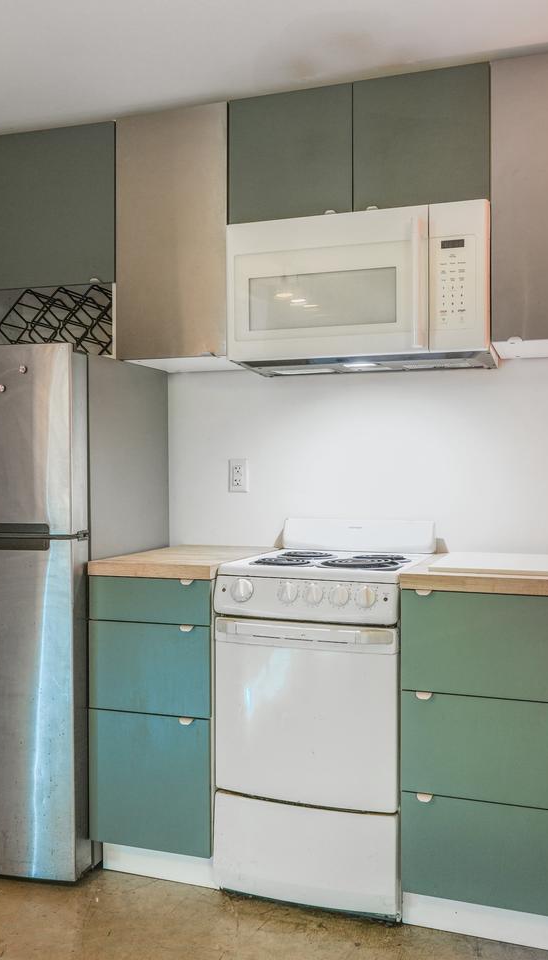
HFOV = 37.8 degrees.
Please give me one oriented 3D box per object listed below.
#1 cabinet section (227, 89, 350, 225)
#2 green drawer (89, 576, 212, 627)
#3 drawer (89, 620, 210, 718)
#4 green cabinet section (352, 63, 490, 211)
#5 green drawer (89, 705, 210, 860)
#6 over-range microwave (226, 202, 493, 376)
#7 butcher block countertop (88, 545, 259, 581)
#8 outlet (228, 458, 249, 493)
[{"bbox_3d":[0.048,-0.943,2.350,0.377,0.378,0.022,0,0,18],"label":"cabinet section"},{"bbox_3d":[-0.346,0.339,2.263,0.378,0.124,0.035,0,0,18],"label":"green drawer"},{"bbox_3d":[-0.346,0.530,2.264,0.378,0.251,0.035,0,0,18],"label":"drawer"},{"bbox_3d":[0.409,-0.947,2.241,0.378,0.374,0.020,0,1,18],"label":"green cabinet section"},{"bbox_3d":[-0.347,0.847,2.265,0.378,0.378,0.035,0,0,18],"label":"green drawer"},{"bbox_3d":[0.283,-0.558,2.466,0.758,0.409,0.420,0,1,18],"label":"over-range microwave"},{"bbox_3d":[-0.256,0.253,2.536,0.377,0.038,0.631,0,1,18],"label":"butcher block countertop"},{"bbox_3d":[-0.128,-0.013,2.819,0.070,0.115,0.009,0,1,18],"label":"outlet"}]

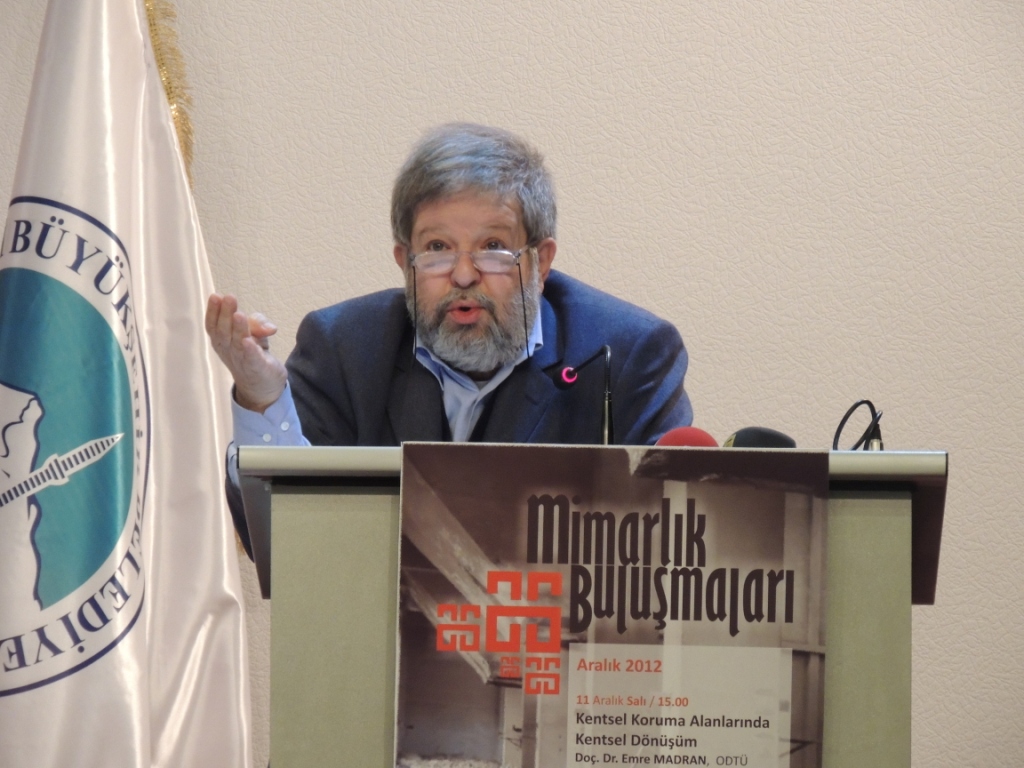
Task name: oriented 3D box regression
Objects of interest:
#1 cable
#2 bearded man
[{"bbox_3d":[0.365,0.049,10.120,0.056,0.075,0.050,0,-3,0],"label":"cable"},{"bbox_3d":[-0.065,0.484,10.441,0.560,1.540,0.680,0,-3,7],"label":"bearded man"}]

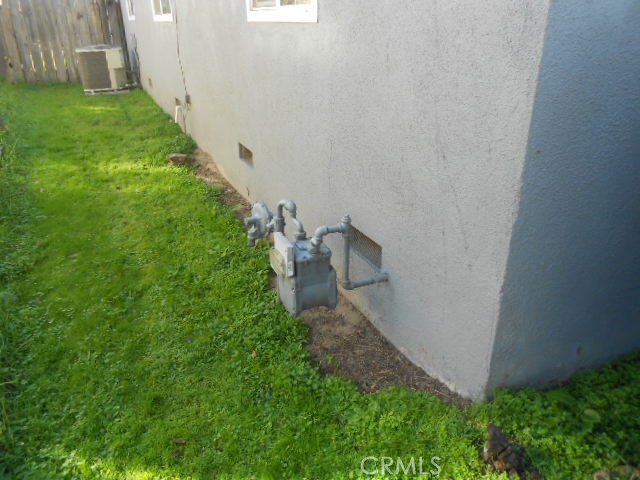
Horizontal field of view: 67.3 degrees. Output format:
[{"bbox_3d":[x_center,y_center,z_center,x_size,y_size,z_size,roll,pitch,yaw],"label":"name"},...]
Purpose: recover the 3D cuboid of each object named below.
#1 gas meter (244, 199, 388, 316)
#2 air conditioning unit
[{"bbox_3d":[-0.030,0.009,2.457,0.553,0.413,0.630,-12,27,-23],"label":"gas meter"},{"bbox_3d":[-4.326,-3.381,9.526,0.792,0.784,0.756,-12,27,-23],"label":"air conditioning unit"}]

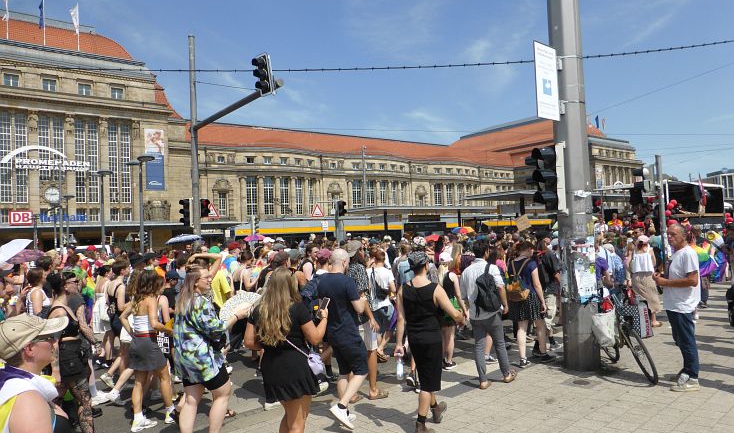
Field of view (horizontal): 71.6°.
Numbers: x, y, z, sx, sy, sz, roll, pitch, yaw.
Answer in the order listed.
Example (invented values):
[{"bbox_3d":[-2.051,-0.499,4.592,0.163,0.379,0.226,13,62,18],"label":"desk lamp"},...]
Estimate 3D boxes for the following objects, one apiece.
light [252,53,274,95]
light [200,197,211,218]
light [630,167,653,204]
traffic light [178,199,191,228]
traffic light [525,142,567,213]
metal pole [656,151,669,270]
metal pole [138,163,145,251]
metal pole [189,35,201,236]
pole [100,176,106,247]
[{"bbox_3d":[-2.472,-3.375,12.100,0.370,0.910,0.320,-11,4,-43],"label":"light"},{"bbox_3d":[-5.139,-0.271,16.200,0.270,0.600,0.270,-5,-3,42],"label":"light"},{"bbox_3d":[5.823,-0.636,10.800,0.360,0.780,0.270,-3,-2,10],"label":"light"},{"bbox_3d":[-5.760,-0.111,16.200,0.350,0.880,0.280,0,-3,-42],"label":"traffic light"},{"bbox_3d":[2.287,-0.481,6.450,0.410,0.890,0.290,-2,-2,-7],"label":"traffic light"},{"bbox_3d":[6.281,0.318,10.778,0.120,3.290,0.120,-2,-2,0],"label":"metal pole"},{"bbox_3d":[-9.688,0.385,21.966,0.150,5.470,0.150,-2,-2,0],"label":"metal pole"},{"bbox_3d":[-5.438,-1.565,16.165,0.210,8.510,0.210,-2,-2,0],"label":"metal pole"},{"bbox_3d":[-12.889,0.679,24.951,0.150,5.410,0.150,-2,-2,0],"label":"pole"}]

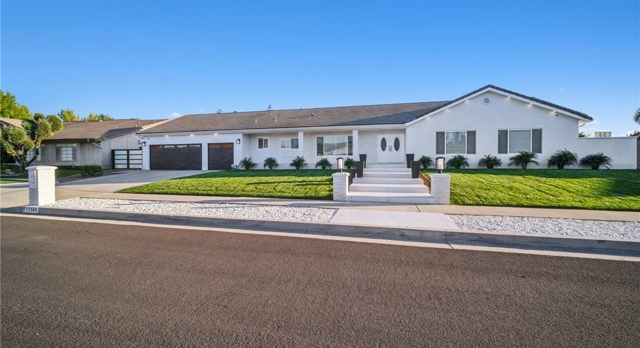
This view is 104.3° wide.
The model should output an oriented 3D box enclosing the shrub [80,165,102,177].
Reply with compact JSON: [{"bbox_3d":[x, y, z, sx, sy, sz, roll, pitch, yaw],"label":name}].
[{"bbox_3d":[-15.700,-0.180,17.100,1.300,0.780,1.150,0,2,14],"label":"shrub"}]

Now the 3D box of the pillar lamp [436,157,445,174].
[{"bbox_3d":[3.640,-0.256,7.500,0.270,0.480,0.270,0,2,14],"label":"pillar lamp"}]

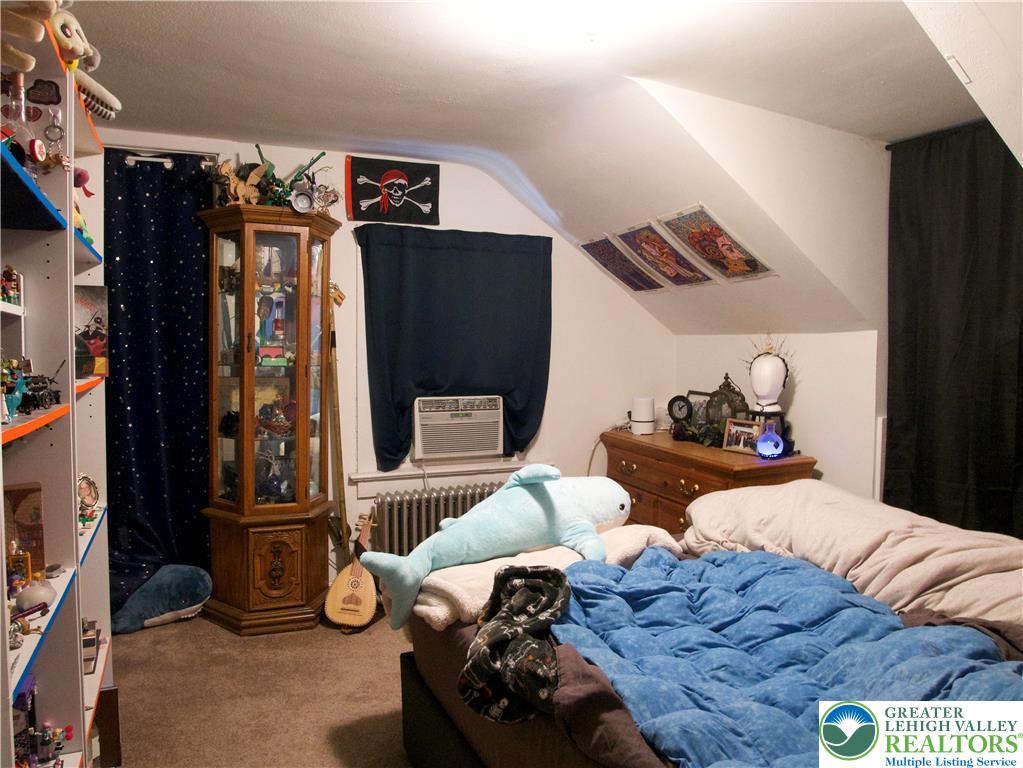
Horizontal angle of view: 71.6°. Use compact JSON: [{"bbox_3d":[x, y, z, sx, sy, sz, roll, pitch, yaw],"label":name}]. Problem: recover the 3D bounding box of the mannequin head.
[{"bbox_3d":[1.109,-0.011,3.062,0.190,0.255,0.155,-3,4,-44],"label":"mannequin head"}]

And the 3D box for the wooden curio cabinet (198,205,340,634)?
[{"bbox_3d":[-1.047,0.160,3.143,0.640,1.800,0.340,-1,3,-20],"label":"wooden curio cabinet"}]

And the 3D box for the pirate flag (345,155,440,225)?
[{"bbox_3d":[-0.575,-0.941,3.454,0.460,0.305,0.015,-1,3,-20],"label":"pirate flag"}]

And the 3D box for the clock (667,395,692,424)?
[{"bbox_3d":[0.863,0.131,3.643,0.123,0.150,0.060,3,4,40],"label":"clock"}]

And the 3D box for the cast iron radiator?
[{"bbox_3d":[-0.294,0.775,3.444,0.720,0.540,0.170,-1,3,-25],"label":"cast iron radiator"}]

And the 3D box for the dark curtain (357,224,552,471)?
[{"bbox_3d":[-0.258,-0.174,3.544,1.000,1.180,0.130,-1,3,-20],"label":"dark curtain"}]

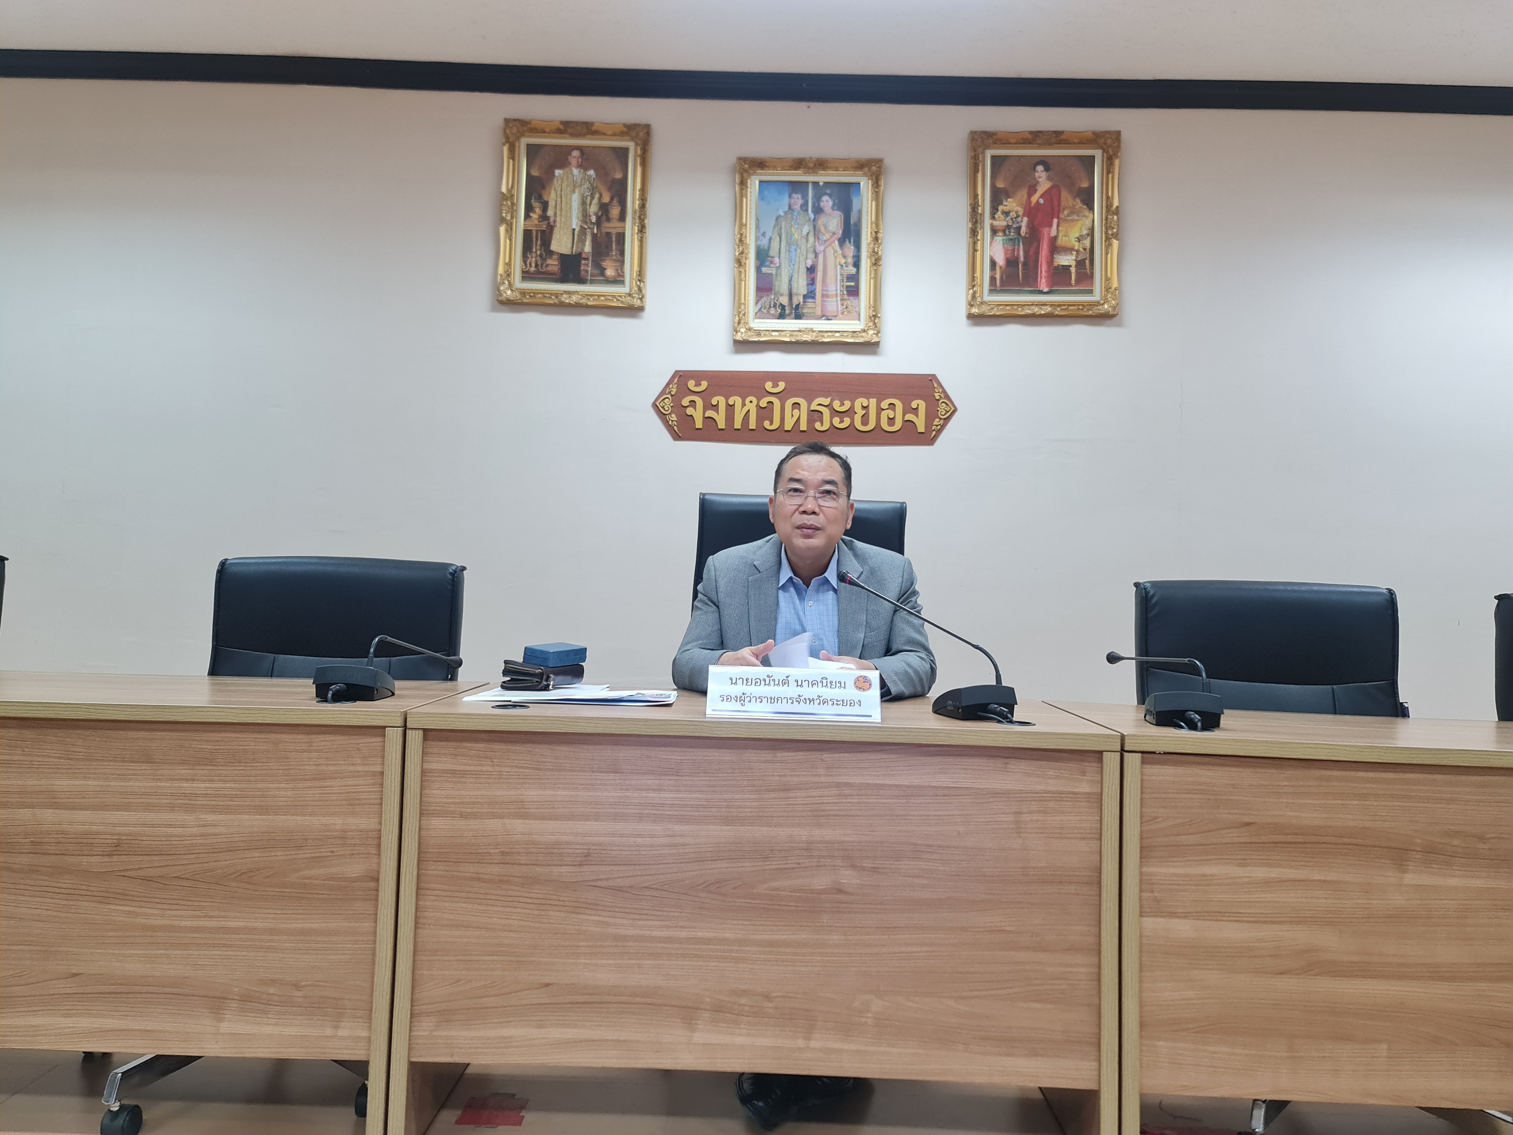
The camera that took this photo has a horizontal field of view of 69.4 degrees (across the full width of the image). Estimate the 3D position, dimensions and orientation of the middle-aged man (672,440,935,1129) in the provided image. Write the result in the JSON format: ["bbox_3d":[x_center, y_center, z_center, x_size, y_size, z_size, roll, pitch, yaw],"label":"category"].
[{"bbox_3d":[0.091,0.372,2.348,0.580,1.310,0.720,2,-2,1],"label":"middle-aged man"}]

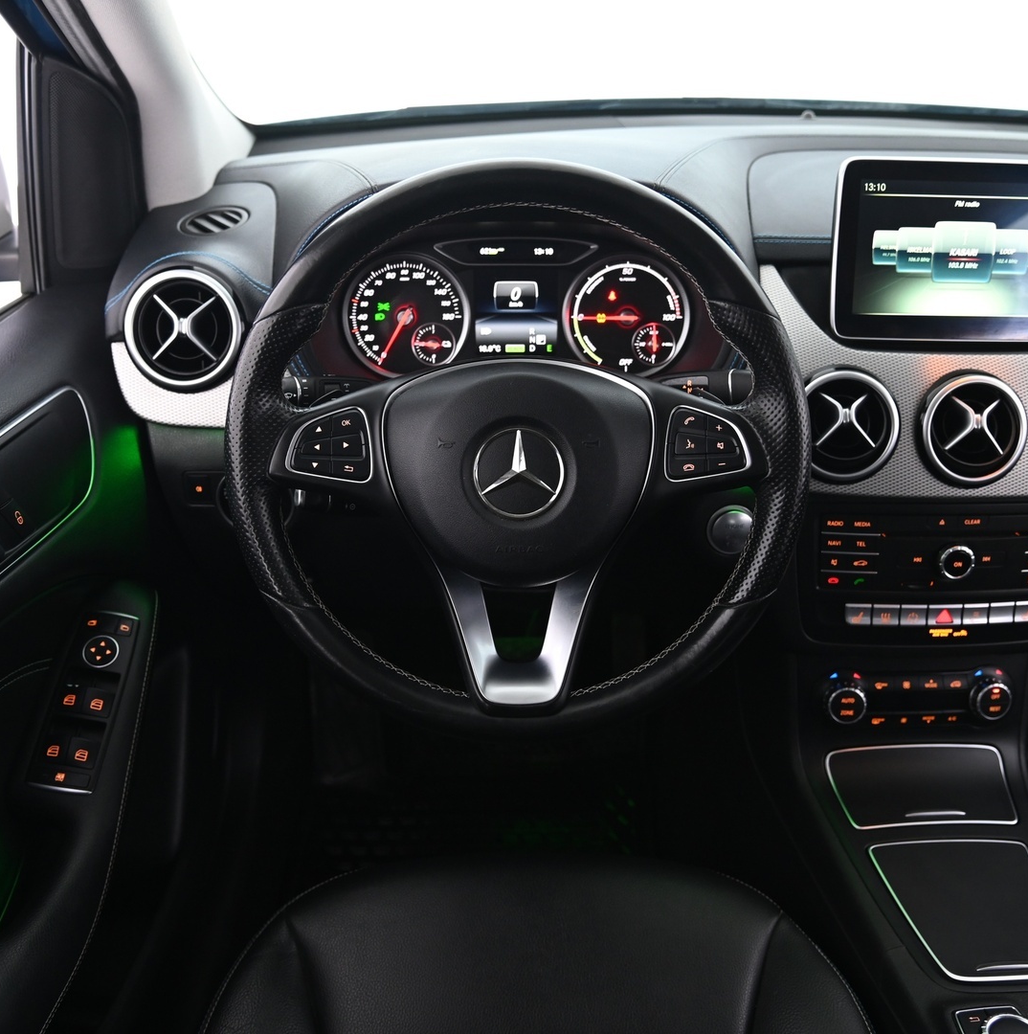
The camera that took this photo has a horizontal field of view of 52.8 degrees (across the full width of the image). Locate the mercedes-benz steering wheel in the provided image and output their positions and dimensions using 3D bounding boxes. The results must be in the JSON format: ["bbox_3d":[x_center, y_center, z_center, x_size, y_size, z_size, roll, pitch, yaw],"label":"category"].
[{"bbox_3d":[0.003,-0.042,0.682,0.373,0.366,0.085,0,5,0],"label":"mercedes-benz steering wheel"}]

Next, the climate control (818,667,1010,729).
[{"bbox_3d":[0.363,0.164,0.939,0.166,0.053,0.032,-1,14,-3],"label":"climate control"}]

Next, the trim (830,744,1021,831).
[{"bbox_3d":[0.365,0.238,0.920,0.156,0.020,0.079,-1,52,-3],"label":"trim"}]

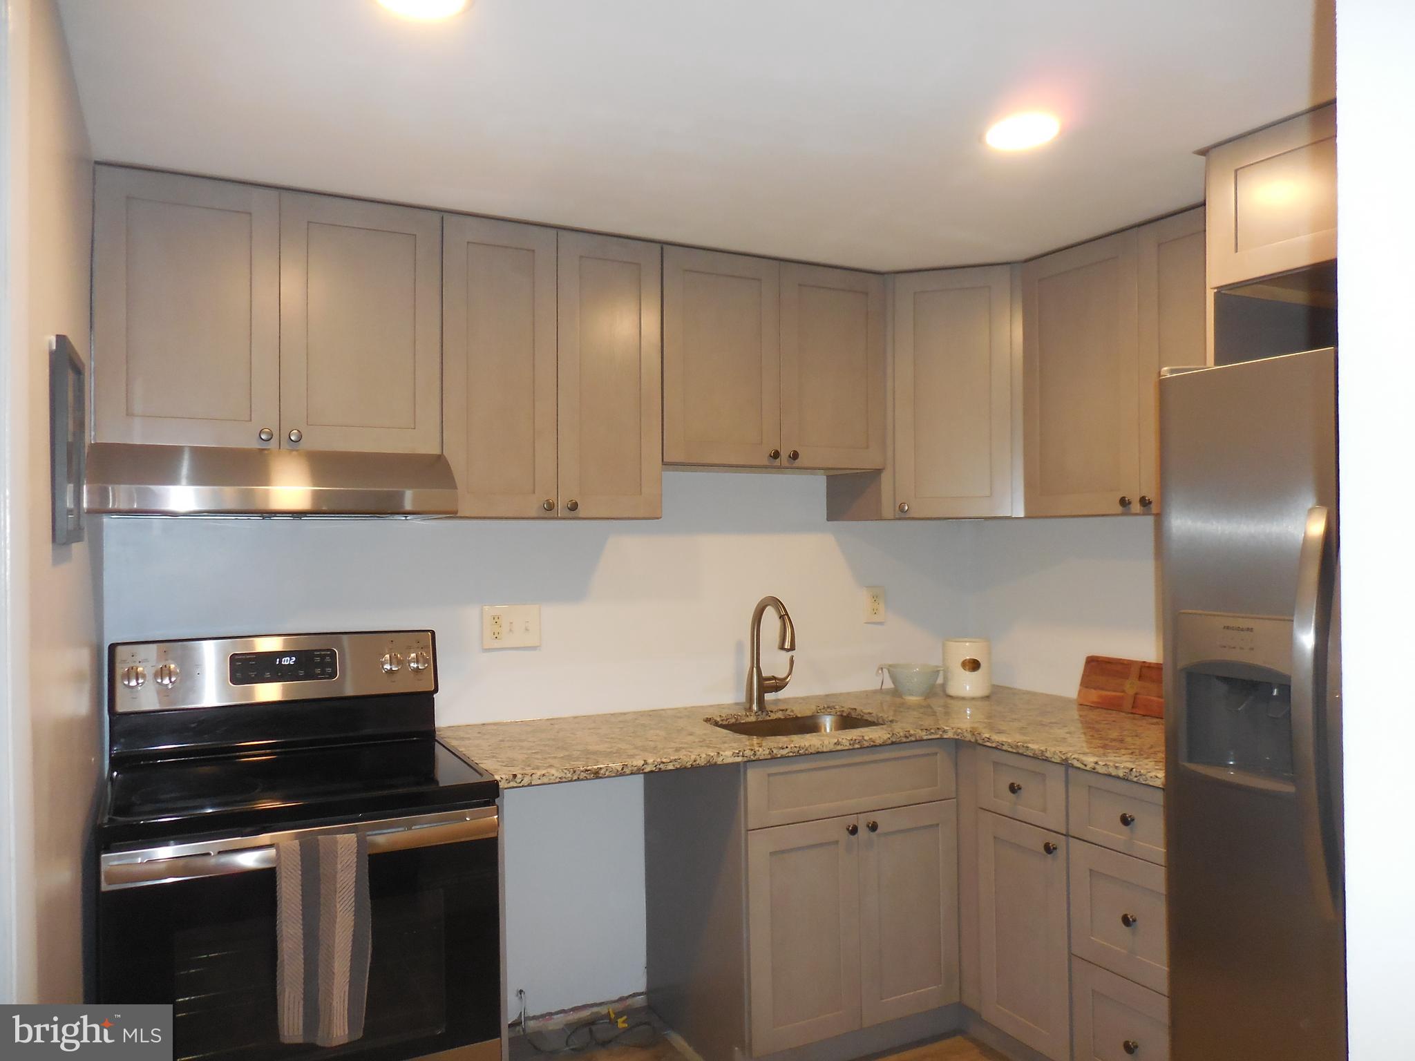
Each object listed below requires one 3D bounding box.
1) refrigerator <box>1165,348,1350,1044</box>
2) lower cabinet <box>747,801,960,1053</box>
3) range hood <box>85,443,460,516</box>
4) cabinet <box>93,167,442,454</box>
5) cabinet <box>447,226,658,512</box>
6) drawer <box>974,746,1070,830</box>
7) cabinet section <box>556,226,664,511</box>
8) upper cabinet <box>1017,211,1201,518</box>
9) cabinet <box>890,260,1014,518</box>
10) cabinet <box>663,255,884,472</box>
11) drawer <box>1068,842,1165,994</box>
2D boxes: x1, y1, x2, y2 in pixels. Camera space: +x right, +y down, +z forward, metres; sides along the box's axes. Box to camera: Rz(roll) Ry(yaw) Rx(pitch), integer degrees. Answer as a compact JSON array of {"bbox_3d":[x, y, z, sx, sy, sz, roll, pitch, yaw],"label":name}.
[{"bbox_3d":[1.450,0.560,1.846,0.830,1.763,0.835,0,-1,-27],"label":"refrigerator"},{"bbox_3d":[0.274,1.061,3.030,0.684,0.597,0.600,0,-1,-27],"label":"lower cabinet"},{"bbox_3d":[-1.040,-0.110,2.477,0.757,0.161,0.472,0,-1,-27],"label":"range hood"},{"bbox_3d":[-1.077,-0.494,2.549,0.757,0.610,0.320,0,-1,-27],"label":"cabinet"},{"bbox_3d":[-0.469,-0.416,2.862,0.611,0.766,0.320,0,-1,-27],"label":"cabinet"},{"bbox_3d":[1.039,0.679,2.809,0.480,0.173,0.313,0,-1,-27],"label":"drawer"},{"bbox_3d":[-0.334,-0.418,2.926,0.305,0.770,0.320,0,-1,-27],"label":"cabinet section"},{"bbox_3d":[1.290,-0.427,2.797,0.321,0.766,0.826,0,-1,-27],"label":"upper cabinet"},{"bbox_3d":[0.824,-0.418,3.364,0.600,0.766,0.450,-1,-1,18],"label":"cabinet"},{"bbox_3d":[0.140,-0.494,3.178,0.762,0.610,0.320,0,-1,-27],"label":"cabinet"},{"bbox_3d":[1.203,0.905,2.490,0.480,0.289,0.360,0,-1,-27],"label":"drawer"}]

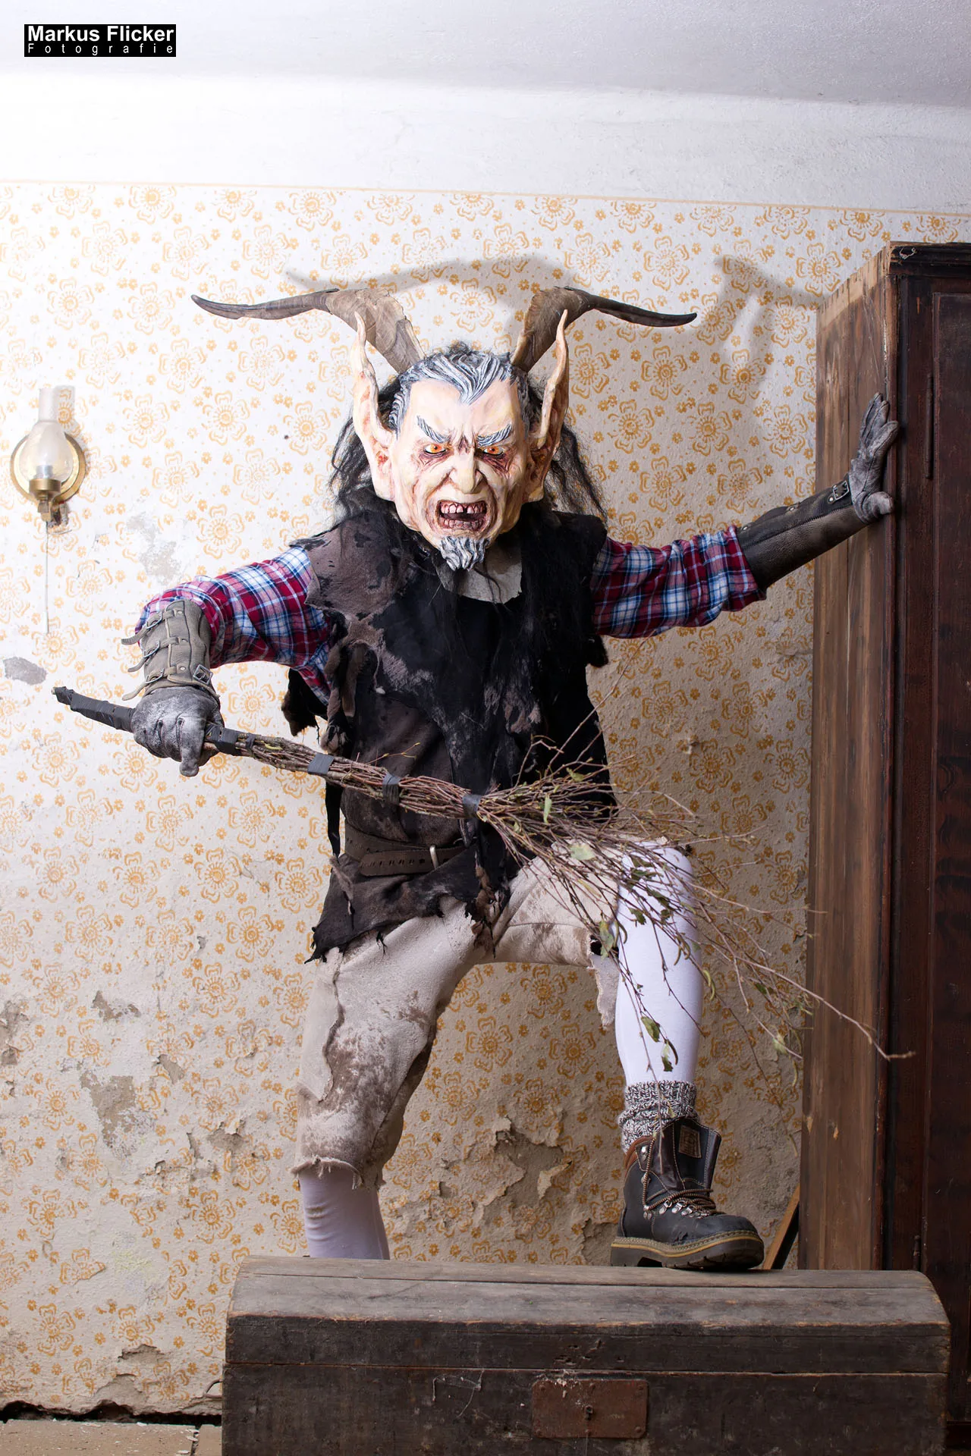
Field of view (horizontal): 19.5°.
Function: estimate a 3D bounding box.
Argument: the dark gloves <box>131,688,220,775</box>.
[{"bbox_3d":[-0.444,0.004,4.080,0.128,0.130,0.125,1,-1,3],"label":"dark gloves"}]

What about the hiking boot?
[{"bbox_3d":[0.301,0.699,4.250,0.110,0.220,0.282,2,-5,-38],"label":"hiking boot"}]

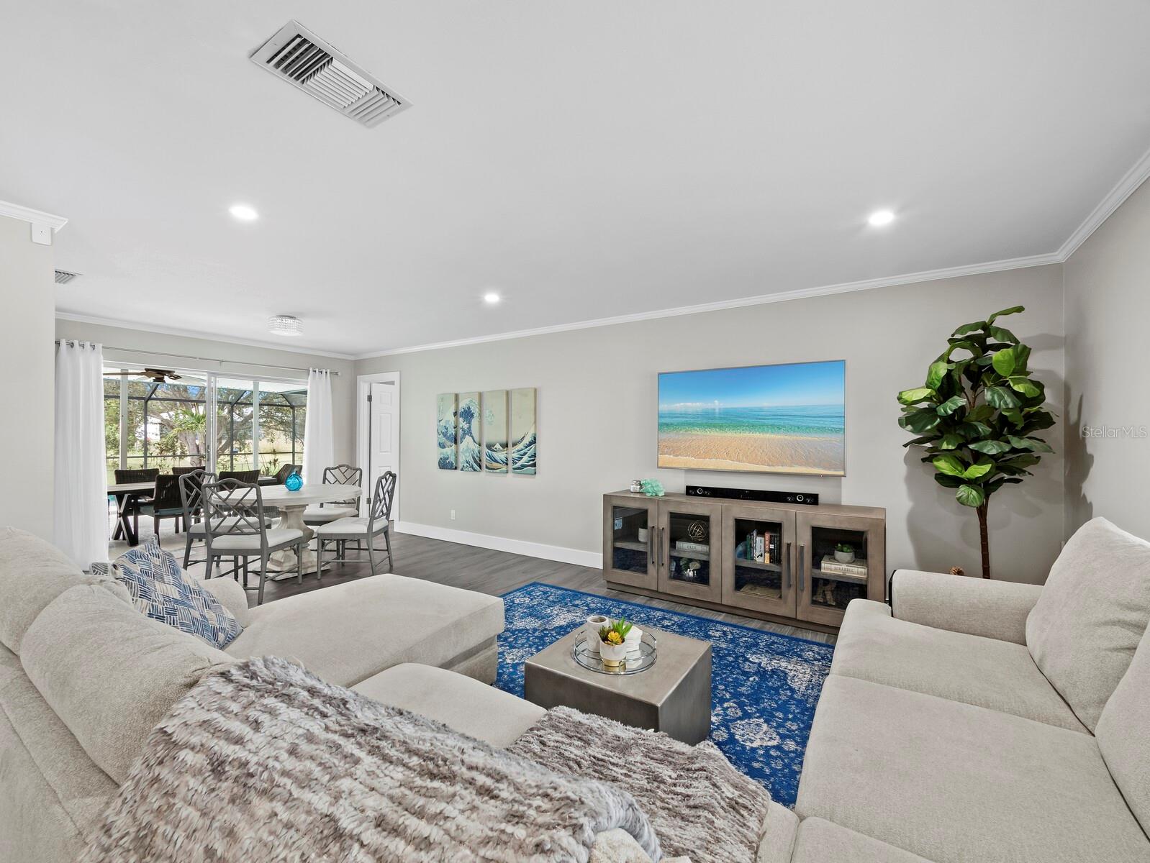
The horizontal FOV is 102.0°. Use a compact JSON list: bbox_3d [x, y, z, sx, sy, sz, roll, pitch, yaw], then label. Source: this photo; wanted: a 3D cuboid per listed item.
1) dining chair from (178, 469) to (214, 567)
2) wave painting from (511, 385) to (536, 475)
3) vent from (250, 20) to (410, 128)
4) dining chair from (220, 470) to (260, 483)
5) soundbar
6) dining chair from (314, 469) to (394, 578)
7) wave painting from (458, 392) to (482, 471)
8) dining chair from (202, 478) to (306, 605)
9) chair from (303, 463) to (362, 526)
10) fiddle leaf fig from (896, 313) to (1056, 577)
[{"bbox_3d":[-3.285,0.853,4.400,0.570,0.970,0.490,0,0,0],"label":"dining chair"},{"bbox_3d":[-0.547,0.003,5.033,0.305,0.915,0.038,0,0,33],"label":"wave painting"},{"bbox_3d":[-0.742,-1.091,1.455,0.237,0.022,0.386,0,0,33],"label":"vent"},{"bbox_3d":[-4.945,1.010,6.686,0.620,0.910,0.600,0,0,33],"label":"dining chair"},{"bbox_3d":[1.392,0.503,3.721,1.000,0.080,0.080,0,0,33],"label":"soundbar"},{"bbox_3d":[-2.046,0.862,4.420,0.570,0.965,0.480,0,0,-1],"label":"dining chair"},{"bbox_3d":[-1.232,0.003,5.474,0.305,0.915,0.038,0,0,33],"label":"wave painting"},{"bbox_3d":[-2.645,0.861,3.833,0.480,0.965,0.570,0,0,-2],"label":"dining chair"},{"bbox_3d":[-2.665,0.855,5.020,0.480,0.970,0.560,0,0,6],"label":"chair"},{"bbox_3d":[2.310,0.310,2.700,0.700,2.060,0.680,0,0,33],"label":"fiddle leaf fig"}]

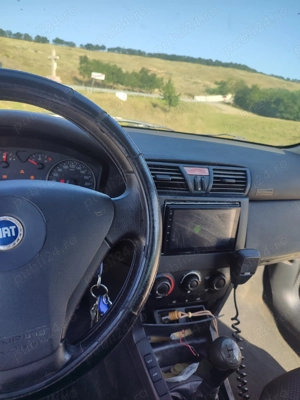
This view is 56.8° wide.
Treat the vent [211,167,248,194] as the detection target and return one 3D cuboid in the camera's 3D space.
[{"bbox_3d":[0.175,-0.045,0.638,0.097,0.059,0.035,1,7,-17],"label":"vent"}]

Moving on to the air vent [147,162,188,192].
[{"bbox_3d":[0.032,-0.048,0.593,0.103,0.058,0.035,1,7,-17],"label":"air vent"}]

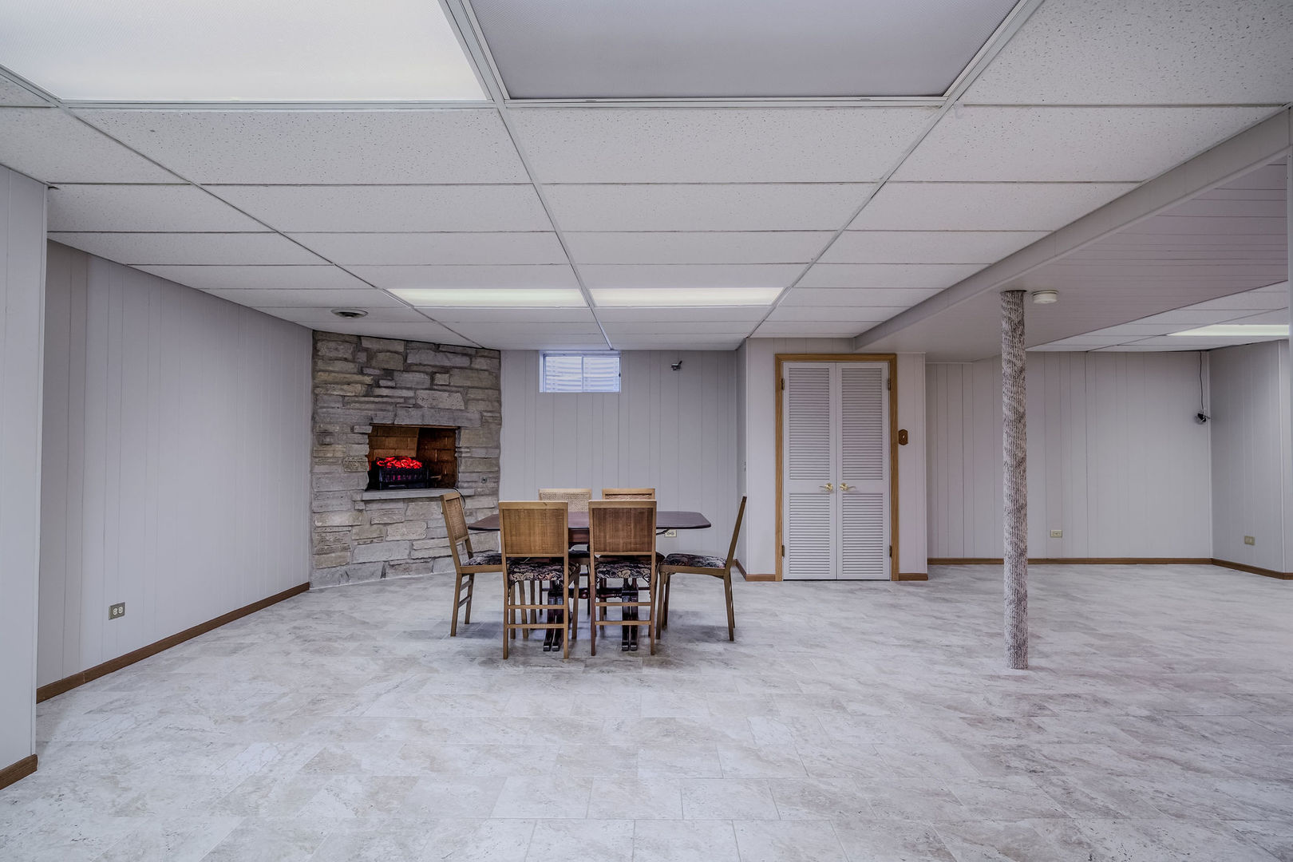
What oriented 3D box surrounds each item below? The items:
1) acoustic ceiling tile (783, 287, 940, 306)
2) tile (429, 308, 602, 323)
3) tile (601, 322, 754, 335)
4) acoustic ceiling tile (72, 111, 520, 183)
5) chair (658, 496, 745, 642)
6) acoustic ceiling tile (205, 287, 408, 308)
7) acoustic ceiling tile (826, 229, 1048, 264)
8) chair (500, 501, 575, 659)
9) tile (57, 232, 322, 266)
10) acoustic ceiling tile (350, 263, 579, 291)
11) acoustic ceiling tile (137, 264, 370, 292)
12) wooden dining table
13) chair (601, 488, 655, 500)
[{"bbox_3d":[1.383,-0.891,4.788,0.925,0.020,0.595,0,-1,1],"label":"acoustic ceiling tile"},{"bbox_3d":[-0.996,-0.856,5.266,1.241,0.020,0.578,0,-1,1],"label":"tile"},{"bbox_3d":[0.267,-0.842,5.835,1.241,0.020,0.578,0,-1,1],"label":"tile"},{"bbox_3d":[-1.041,-0.928,2.354,1.249,0.018,0.600,0,-1,1],"label":"acoustic ceiling tile"},{"bbox_3d":[0.358,0.850,4.607,0.547,0.881,0.418,0,-1,8],"label":"chair"},{"bbox_3d":[-2.212,-0.881,4.729,1.130,0.018,0.600,0,-1,1],"label":"acoustic ceiling tile"},{"bbox_3d":[1.369,-0.915,3.575,0.925,0.020,0.595,0,-1,1],"label":"acoustic ceiling tile"},{"bbox_3d":[-0.613,0.835,4.184,0.421,0.882,0.530,0,-1,-2],"label":"chair"},{"bbox_3d":[-2.230,-0.906,3.551,1.130,0.018,0.600,0,-1,1],"label":"tile"},{"bbox_3d":[-1.034,-0.908,4.211,1.282,0.020,0.595,0,-1,1],"label":"acoustic ceiling tile"},{"bbox_3d":[-2.215,-0.884,4.110,1.137,0.020,0.578,0,-1,1],"label":"acoustic ceiling tile"},{"bbox_3d":[-0.322,0.920,4.505,1.373,0.733,0.957,0,-1,-3],"label":"wooden dining table"},{"bbox_3d":[-0.124,0.852,4.873,0.421,0.882,0.530,0,-1,-2],"label":"chair"}]

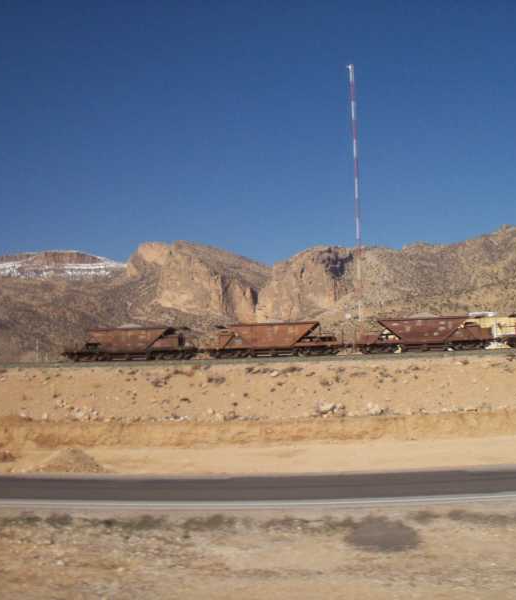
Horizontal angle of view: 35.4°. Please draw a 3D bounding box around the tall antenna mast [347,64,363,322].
[{"bbox_3d":[14.988,-15.051,123.052,0.700,42.090,0.600,-2,-3,0],"label":"tall antenna mast"}]

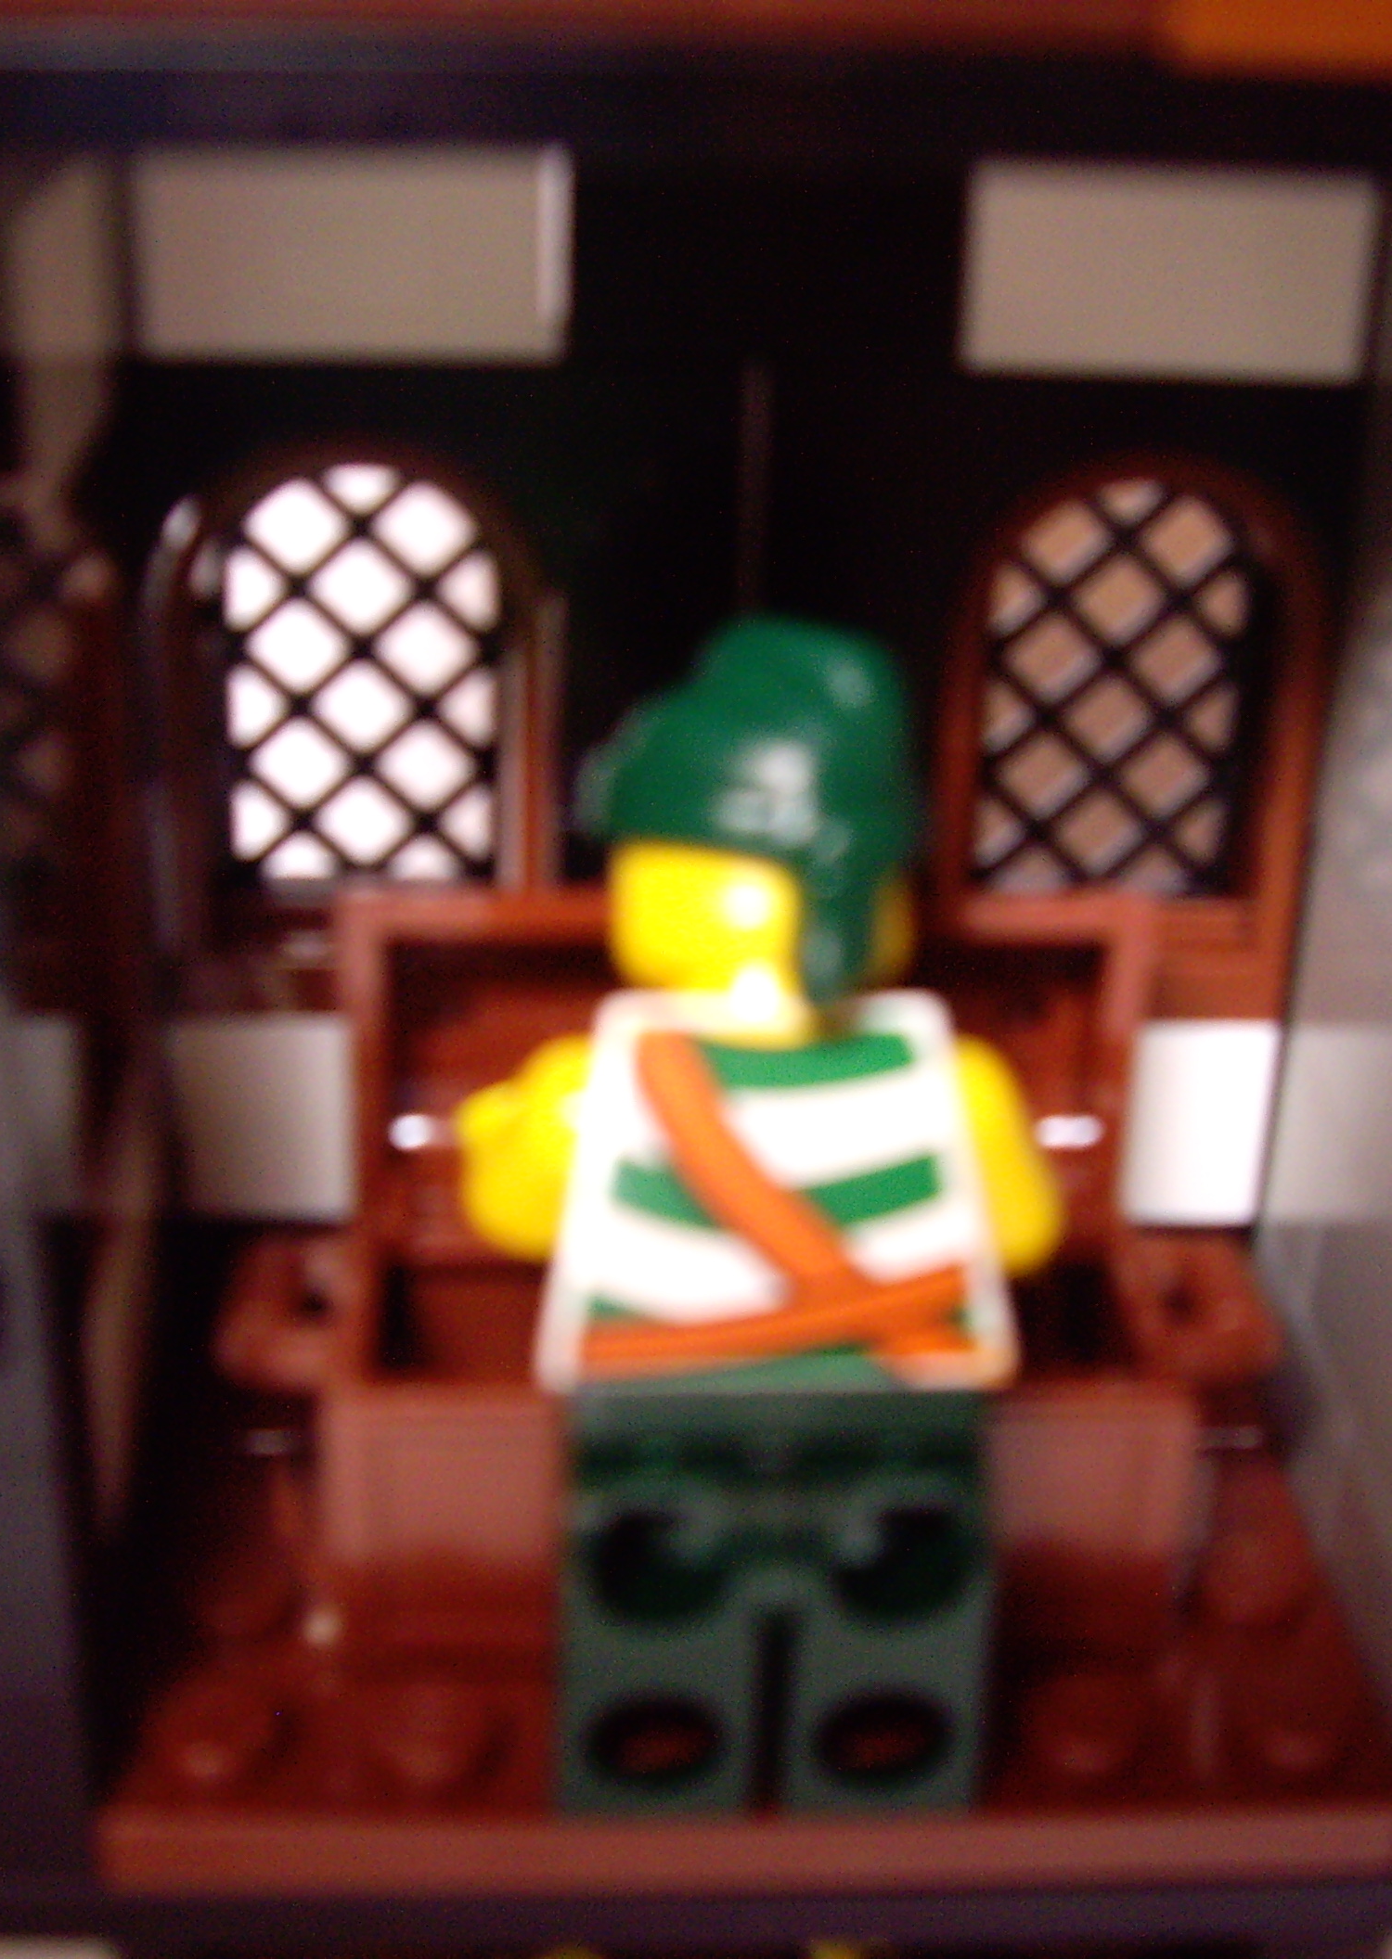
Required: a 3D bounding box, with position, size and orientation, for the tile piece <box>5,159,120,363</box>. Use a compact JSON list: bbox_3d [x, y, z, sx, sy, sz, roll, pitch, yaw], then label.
[{"bbox_3d":[-0.022,-0.024,0.100,0.004,0.009,0.013,0,22,-3],"label":"tile piece"}]

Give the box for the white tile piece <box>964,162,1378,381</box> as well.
[{"bbox_3d":[0.018,-0.030,0.115,0.016,0.010,0.008,0,26,-4],"label":"white tile piece"}]

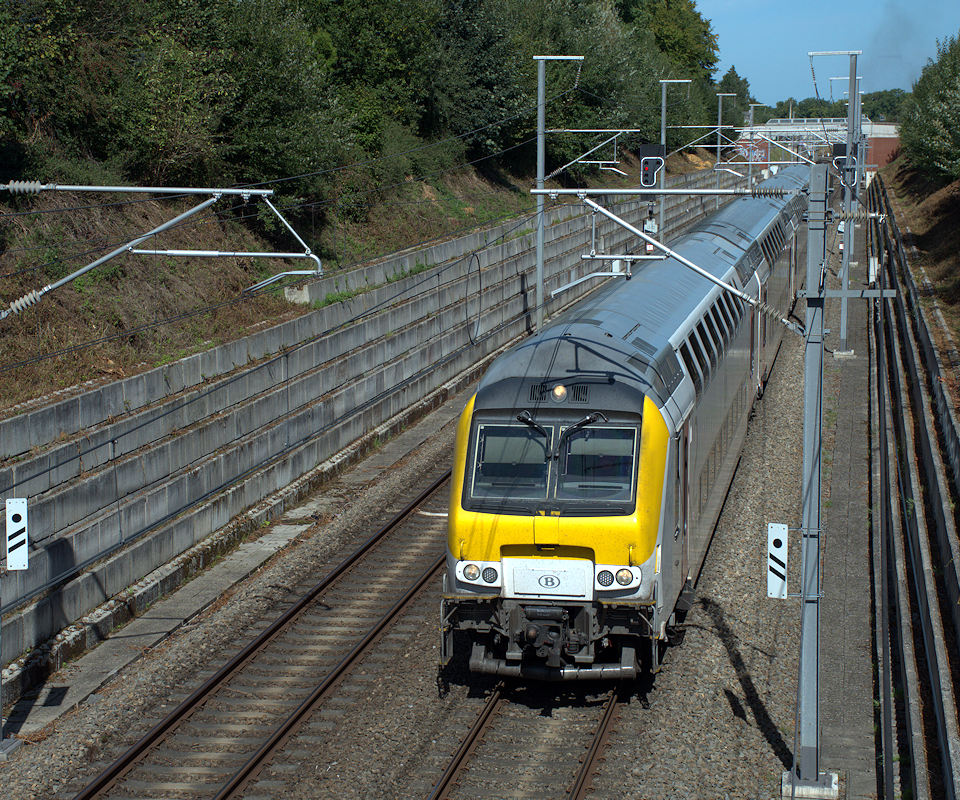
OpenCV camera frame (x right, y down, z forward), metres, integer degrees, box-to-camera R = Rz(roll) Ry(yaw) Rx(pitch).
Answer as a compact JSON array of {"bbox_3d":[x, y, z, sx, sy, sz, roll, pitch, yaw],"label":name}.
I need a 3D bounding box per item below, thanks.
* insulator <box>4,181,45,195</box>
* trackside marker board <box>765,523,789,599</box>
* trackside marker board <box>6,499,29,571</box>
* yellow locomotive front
[{"bbox_3d":[-5.642,-2.629,27.660,0.480,0.165,0.165,2,8,9],"label":"insulator"},{"bbox_3d":[3.543,1.917,26.542,0.245,0.910,0.030,3,8,23],"label":"trackside marker board"},{"bbox_3d":[-5.819,1.692,28.099,0.250,0.910,0.030,-1,7,-9],"label":"trackside marker board"},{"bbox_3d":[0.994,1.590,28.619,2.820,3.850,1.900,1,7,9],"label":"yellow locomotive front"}]

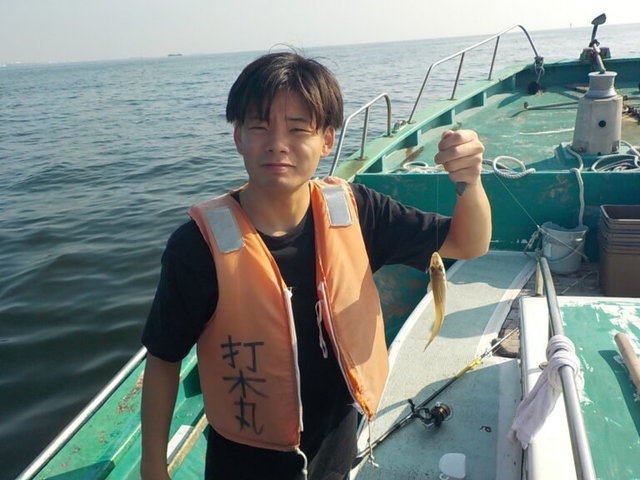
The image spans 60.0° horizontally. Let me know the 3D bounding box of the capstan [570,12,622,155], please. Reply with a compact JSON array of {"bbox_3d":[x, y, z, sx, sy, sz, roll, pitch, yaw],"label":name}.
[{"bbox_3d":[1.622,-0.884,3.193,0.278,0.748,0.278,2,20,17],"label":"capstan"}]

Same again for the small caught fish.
[{"bbox_3d":[0.199,0.108,0.955,0.034,0.182,0.036,7,20,12],"label":"small caught fish"}]

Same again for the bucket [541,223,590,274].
[{"bbox_3d":[1.290,0.043,2.899,0.243,0.226,0.243,2,20,17],"label":"bucket"}]

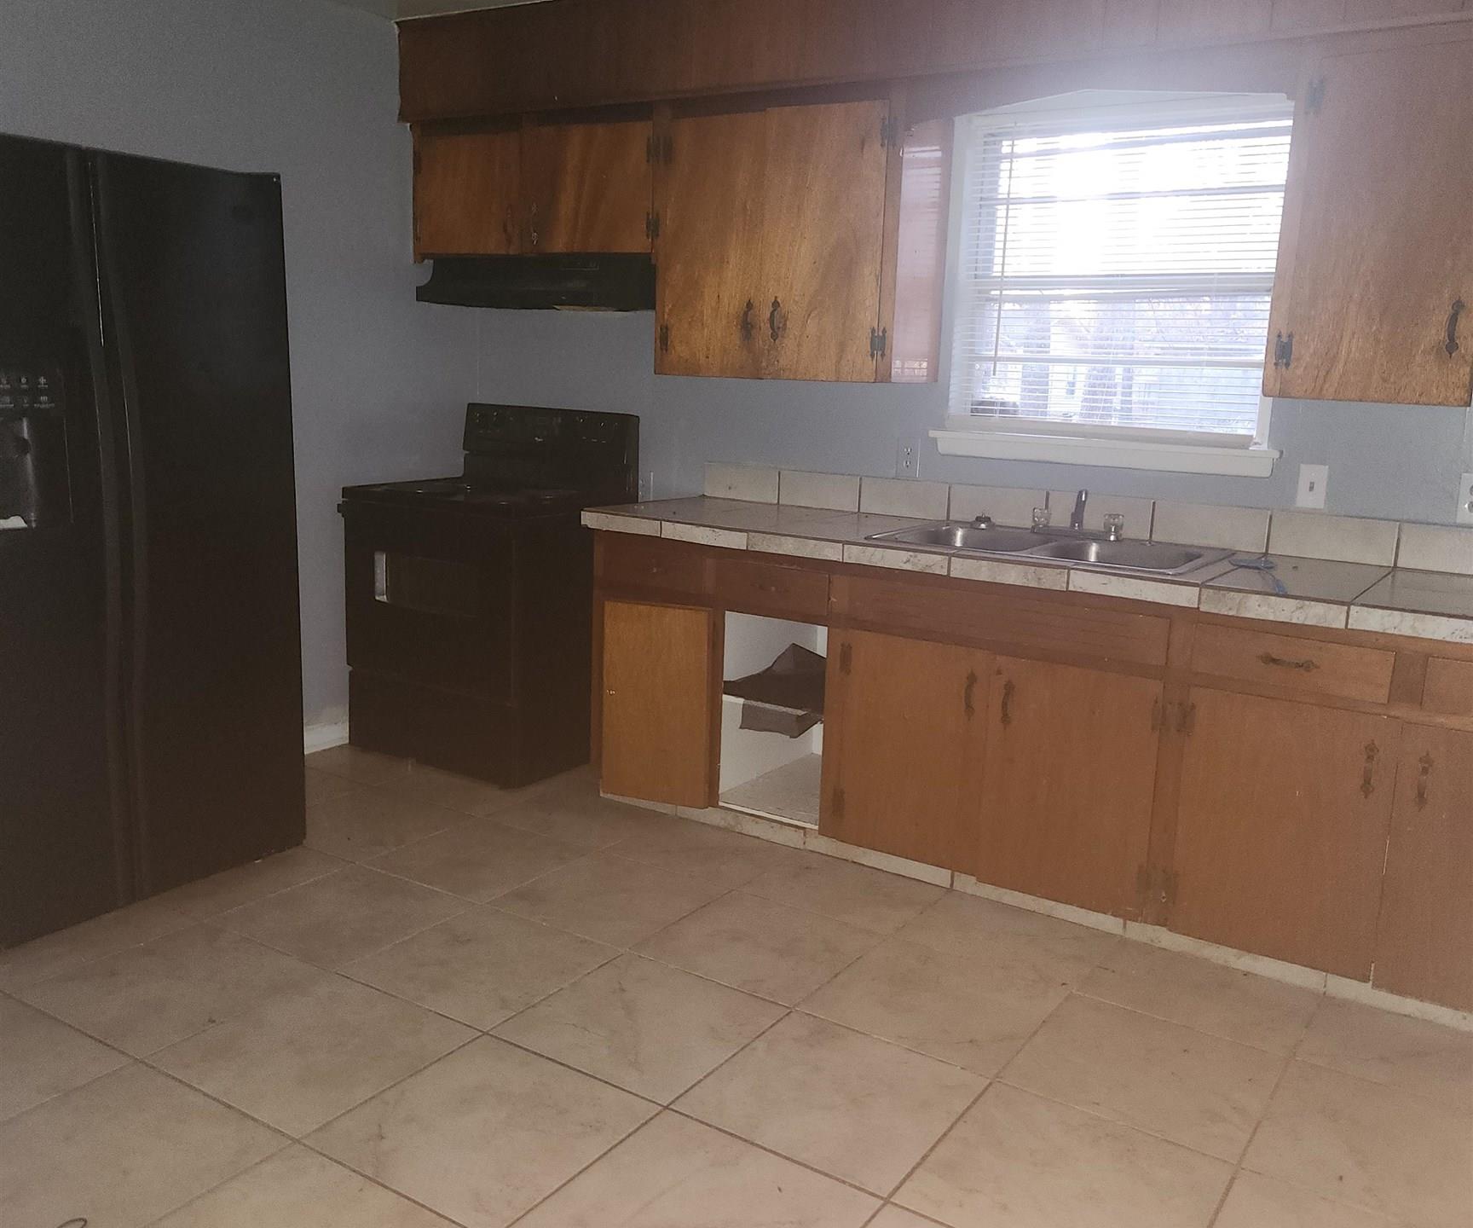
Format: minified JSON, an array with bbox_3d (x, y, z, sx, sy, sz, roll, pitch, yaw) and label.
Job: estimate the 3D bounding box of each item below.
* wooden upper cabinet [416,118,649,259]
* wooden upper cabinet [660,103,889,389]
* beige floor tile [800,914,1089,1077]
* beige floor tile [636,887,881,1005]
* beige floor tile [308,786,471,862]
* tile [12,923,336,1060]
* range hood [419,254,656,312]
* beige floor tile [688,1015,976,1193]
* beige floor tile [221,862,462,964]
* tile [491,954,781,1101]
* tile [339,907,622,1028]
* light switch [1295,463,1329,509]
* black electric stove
[{"bbox_3d":[-0.604,-1.418,4.461,1.074,0.468,0.324,9,13,33],"label":"wooden upper cabinet"},{"bbox_3d":[0.193,-1.116,3.978,0.837,0.783,0.324,9,13,33],"label":"wooden upper cabinet"},{"bbox_3d":[0.444,0.860,2.884,0.459,0.010,0.459,9,13,33],"label":"beige floor tile"},{"bbox_3d":[0.055,0.781,3.058,0.447,0.010,0.447,9,13,33],"label":"beige floor tile"},{"bbox_3d":[-1.076,0.608,3.787,0.447,0.010,0.447,9,13,33],"label":"beige floor tile"},{"bbox_3d":[-1.224,0.813,2.870,0.459,0.010,0.459,9,13,33],"label":"tile"},{"bbox_3d":[-0.584,-1.080,4.287,0.918,0.151,0.398,9,13,33],"label":"range hood"},{"bbox_3d":[0.189,0.926,2.504,0.459,0.010,0.459,9,13,33],"label":"beige floor tile"},{"bbox_3d":[-0.969,0.747,3.250,0.459,0.010,0.459,9,13,33],"label":"beige floor tile"},{"bbox_3d":[-0.197,0.866,2.752,0.459,0.010,0.459,9,13,33],"label":"tile"},{"bbox_3d":[-0.572,0.788,2.929,0.447,0.010,0.447,9,13,33],"label":"tile"},{"bbox_3d":[1.509,-0.333,3.419,0.070,0.114,0.012,9,13,33],"label":"light switch"},{"bbox_3d":[-0.840,-0.110,4.464,0.773,1.157,0.655,9,13,33],"label":"black electric stove"}]

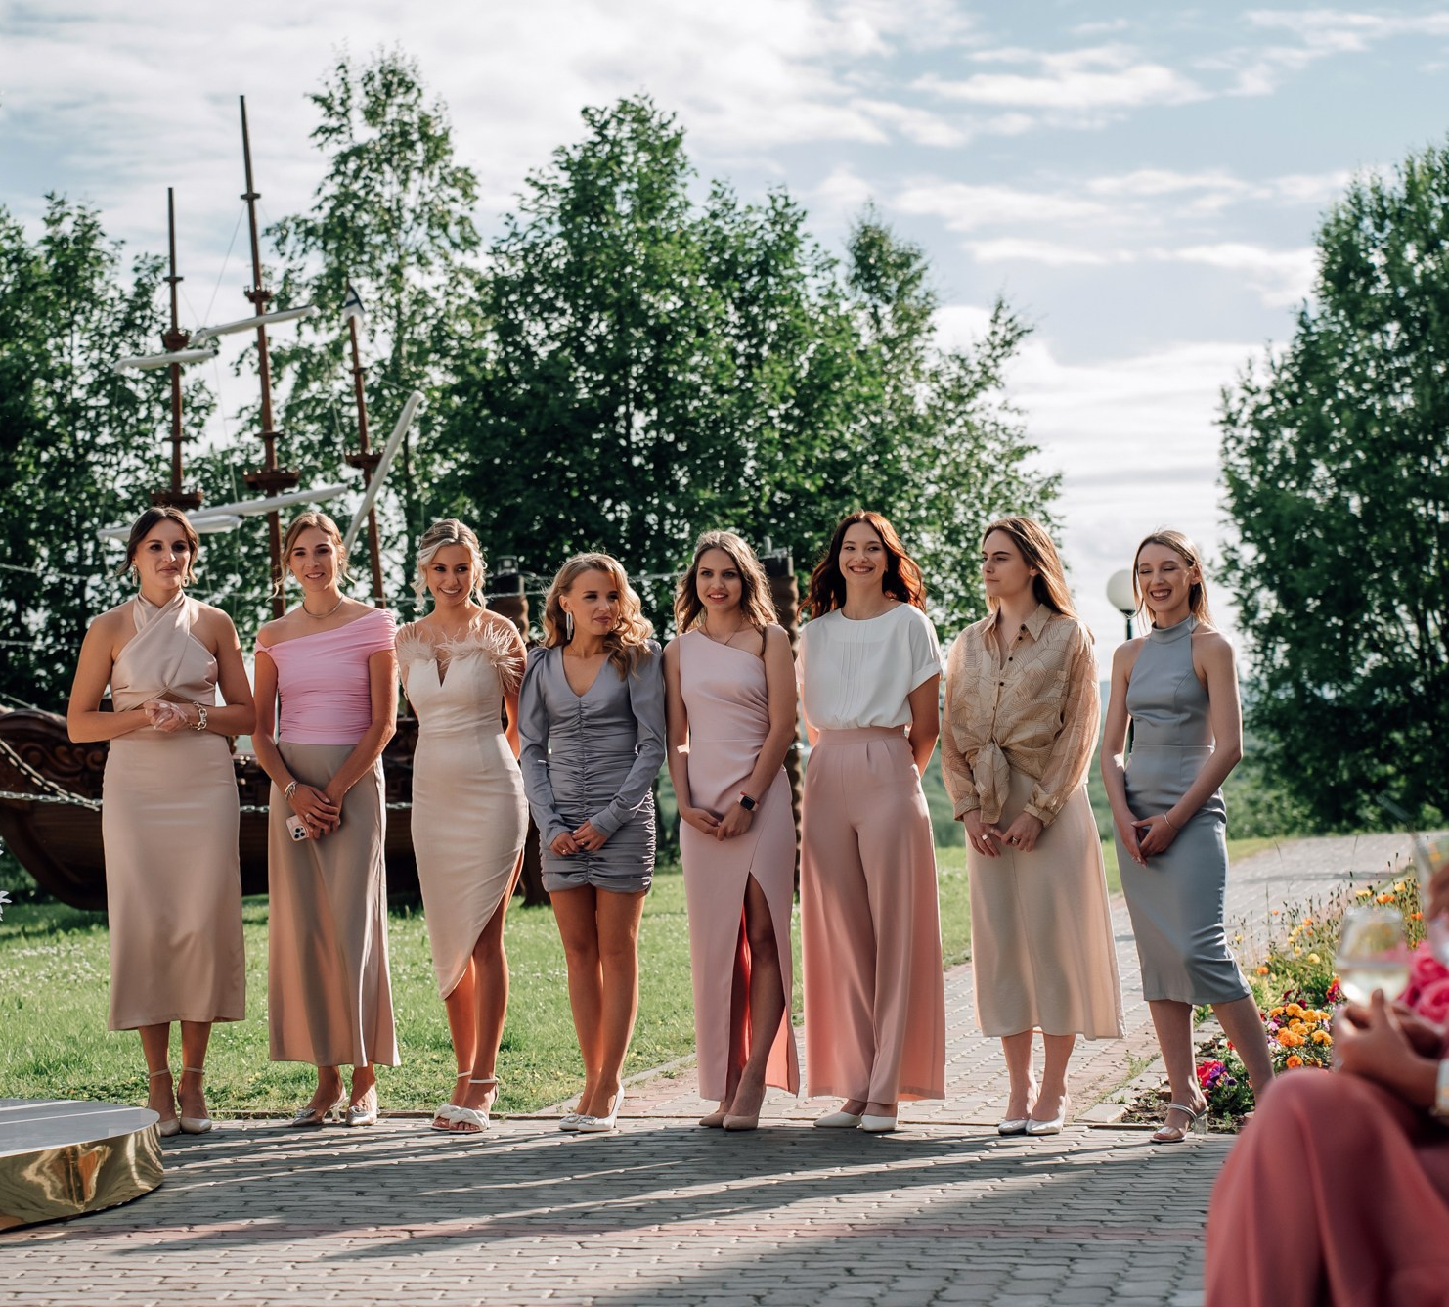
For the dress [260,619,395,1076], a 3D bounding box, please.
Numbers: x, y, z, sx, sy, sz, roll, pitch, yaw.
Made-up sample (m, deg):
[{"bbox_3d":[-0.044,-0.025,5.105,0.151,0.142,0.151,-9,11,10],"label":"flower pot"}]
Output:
[{"bbox_3d":[-1.142,0.534,11.830,0.390,1.316,0.320,0,-1,12],"label":"dress"}]

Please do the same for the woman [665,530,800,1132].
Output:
[{"bbox_3d":[0.022,0.506,11.650,0.420,1.710,0.340,-1,-1,19],"label":"woman"}]

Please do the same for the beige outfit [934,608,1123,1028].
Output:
[{"bbox_3d":[0.873,0.476,11.620,0.500,1.231,0.340,0,-1,29],"label":"beige outfit"}]

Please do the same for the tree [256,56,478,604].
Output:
[{"bbox_3d":[-3.097,-1.741,36.000,2.100,7.300,2.100,0,-1,0],"label":"tree"}]

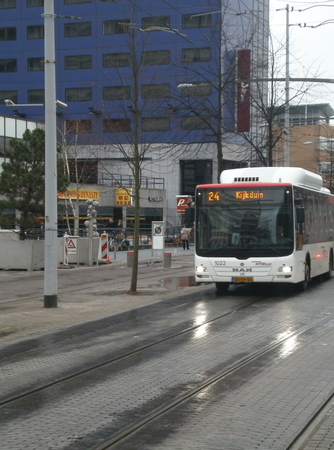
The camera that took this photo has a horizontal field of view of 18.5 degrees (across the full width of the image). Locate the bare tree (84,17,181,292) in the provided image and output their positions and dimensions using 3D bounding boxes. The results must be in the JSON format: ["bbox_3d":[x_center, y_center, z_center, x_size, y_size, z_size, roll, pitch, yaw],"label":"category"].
[{"bbox_3d":[-0.910,-1.860,27.000,2.600,7.300,2.600,0,0,0],"label":"bare tree"}]

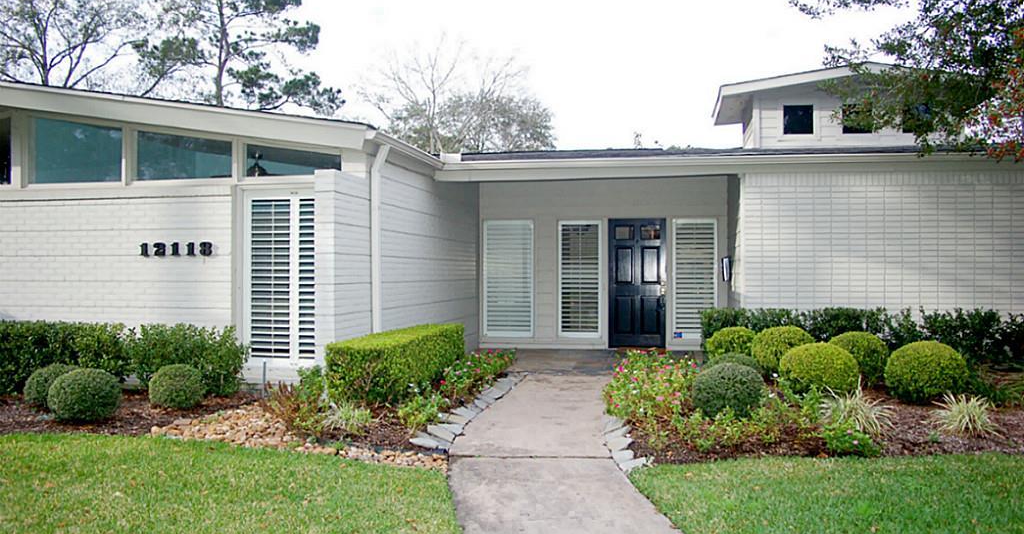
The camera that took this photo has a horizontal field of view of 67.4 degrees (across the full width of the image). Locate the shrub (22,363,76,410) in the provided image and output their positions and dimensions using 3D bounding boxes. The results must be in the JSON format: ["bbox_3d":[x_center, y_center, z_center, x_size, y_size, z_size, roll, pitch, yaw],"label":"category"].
[{"bbox_3d":[-4.221,1.086,7.000,0.490,0.400,0.490,0,0,10],"label":"shrub"}]

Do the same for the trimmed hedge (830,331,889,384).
[{"bbox_3d":[3.660,0.972,8.150,0.630,0.560,0.630,0,0,10],"label":"trimmed hedge"}]

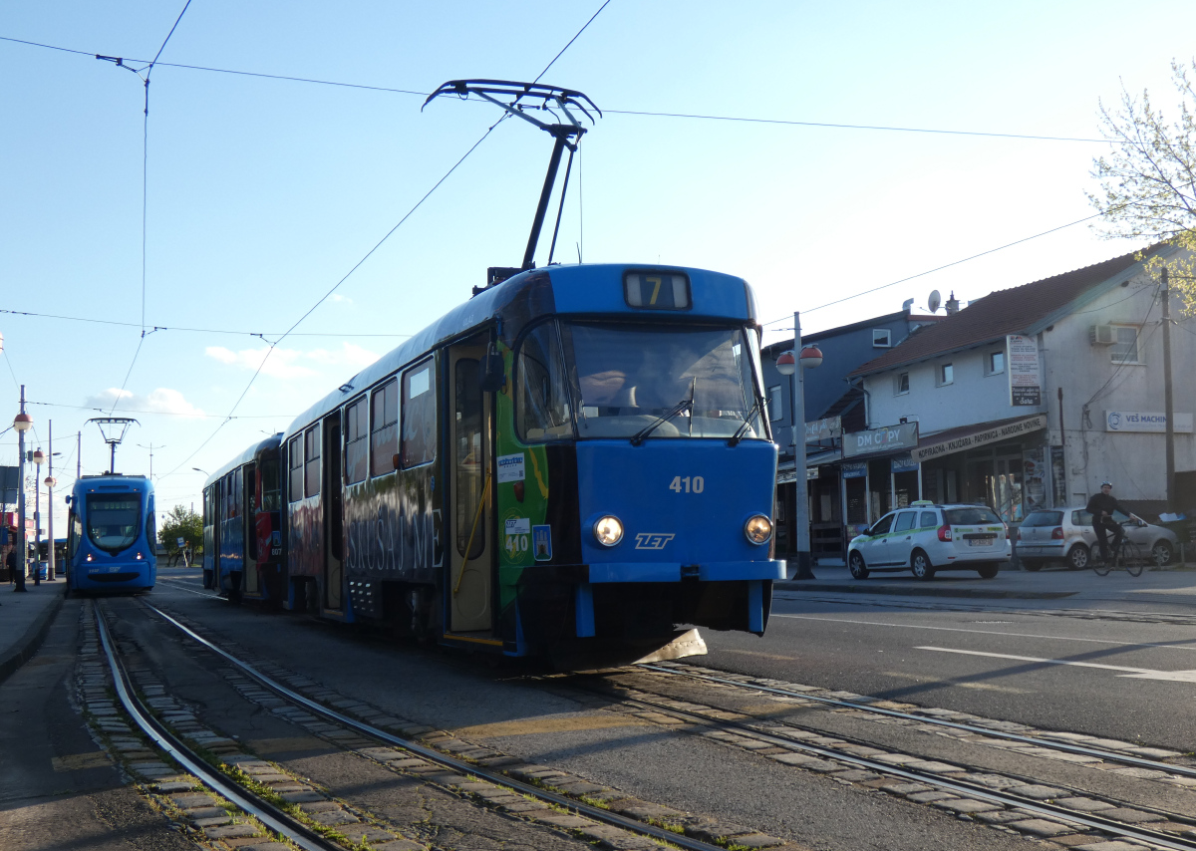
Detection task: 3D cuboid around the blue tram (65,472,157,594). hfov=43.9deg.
[{"bbox_3d":[-18.435,4.467,56.259,2.300,3.360,32.000,0,-5,-18],"label":"blue tram"}]

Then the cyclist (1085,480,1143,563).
[{"bbox_3d":[9.727,1.838,28.100,0.620,1.570,0.850,0,-5,-16],"label":"cyclist"}]

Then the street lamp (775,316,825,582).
[{"bbox_3d":[4.436,0.484,32.544,0.500,5.750,1.450,0,-5,-16],"label":"street lamp"}]

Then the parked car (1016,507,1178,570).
[{"bbox_3d":[12.023,2.704,35.737,3.900,1.465,1.650,1,-5,-24],"label":"parked car"}]

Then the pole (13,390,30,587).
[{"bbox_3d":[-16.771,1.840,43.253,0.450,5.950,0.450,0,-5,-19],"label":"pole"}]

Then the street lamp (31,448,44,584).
[{"bbox_3d":[-21.553,3.492,57.223,0.500,5.250,0.600,0,-5,-19],"label":"street lamp"}]

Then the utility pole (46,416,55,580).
[{"bbox_3d":[-27.164,3.708,73.838,0.400,7.950,0.400,0,-5,-19],"label":"utility pole"}]

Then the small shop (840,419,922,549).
[{"bbox_3d":[9.060,1.995,40.934,3.000,3.800,4.400,0,-5,-16],"label":"small shop"}]

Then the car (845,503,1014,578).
[{"bbox_3d":[6.920,2.462,31.714,1.750,1.580,4.480,0,-5,-15],"label":"car"}]

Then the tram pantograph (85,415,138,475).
[{"bbox_3d":[-14.604,0.630,44.700,1.700,1.770,1.500,0,-5,-18],"label":"tram pantograph"}]

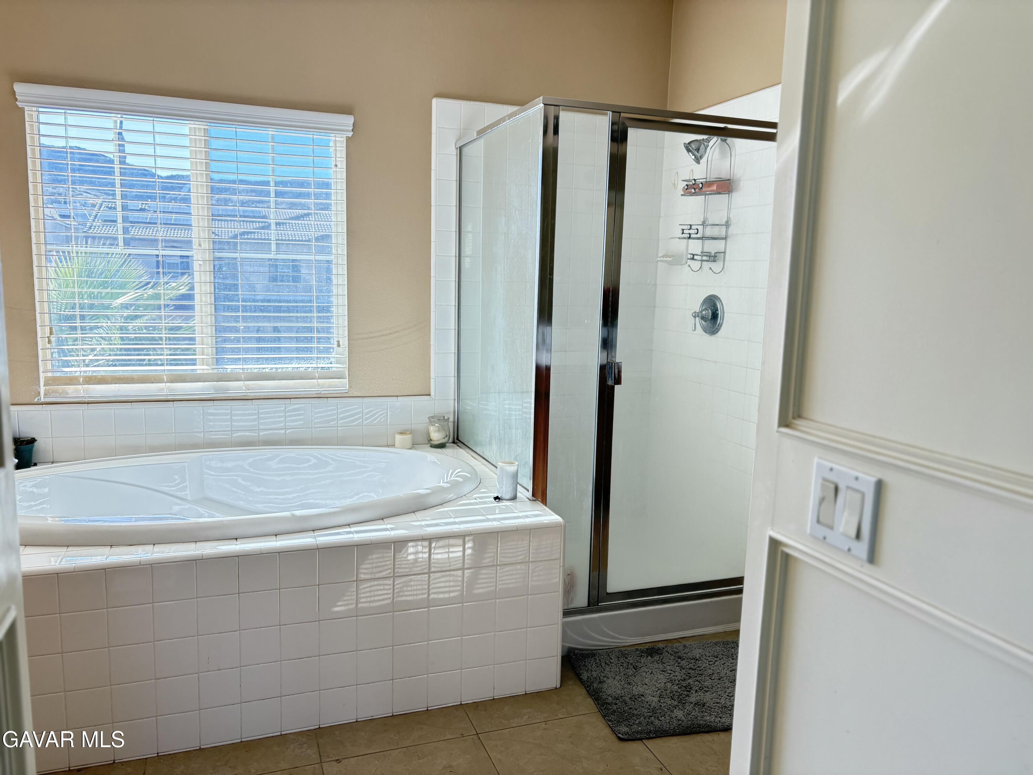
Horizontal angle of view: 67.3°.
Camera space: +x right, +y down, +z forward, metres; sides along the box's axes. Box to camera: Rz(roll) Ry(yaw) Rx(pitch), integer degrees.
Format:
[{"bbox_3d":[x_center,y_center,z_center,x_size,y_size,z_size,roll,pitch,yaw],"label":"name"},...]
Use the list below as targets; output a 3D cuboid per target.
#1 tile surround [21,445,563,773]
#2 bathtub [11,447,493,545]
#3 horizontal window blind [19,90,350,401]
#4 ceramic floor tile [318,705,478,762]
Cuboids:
[{"bbox_3d":[-1.016,0.656,2.761,2.048,0.585,1.210,-1,8,-20],"label":"tile surround"},{"bbox_3d":[-1.011,0.580,2.752,1.825,0.520,1.110,-1,8,-20],"label":"bathtub"},{"bbox_3d":[-1.279,-0.542,3.140,1.225,1.180,0.080,-1,8,-20],"label":"horizontal window blind"},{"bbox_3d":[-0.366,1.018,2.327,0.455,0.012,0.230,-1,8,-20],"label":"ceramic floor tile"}]

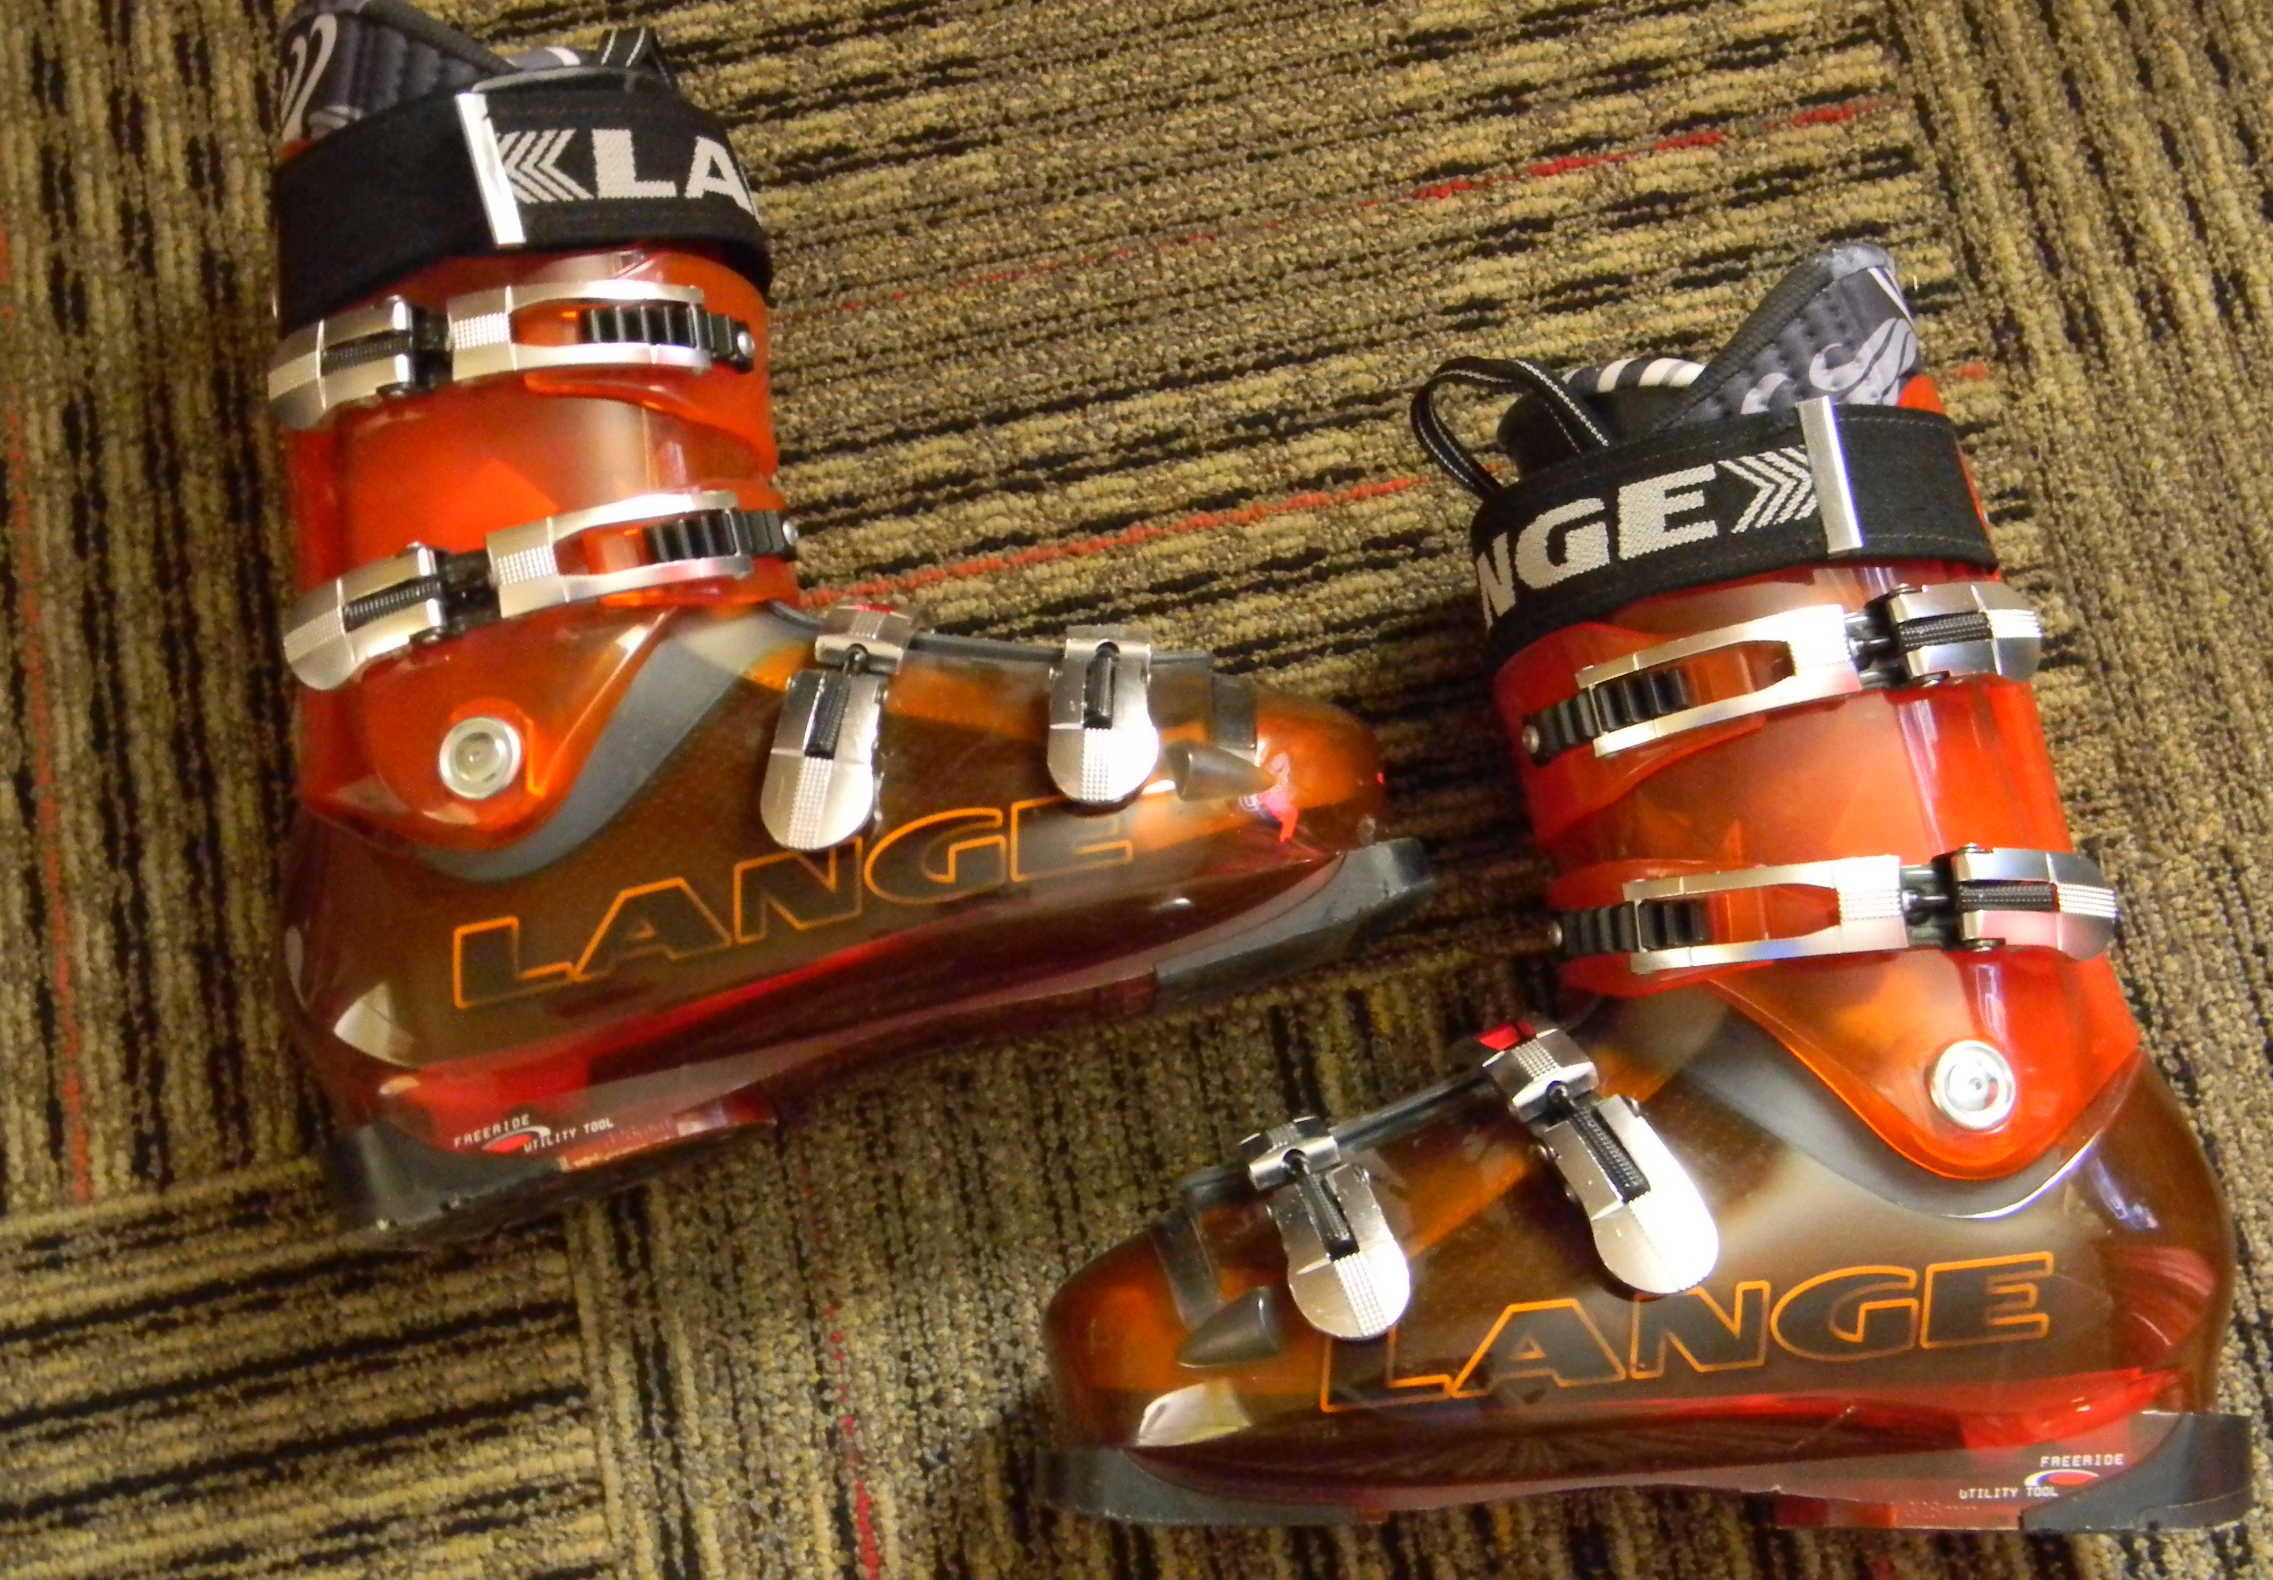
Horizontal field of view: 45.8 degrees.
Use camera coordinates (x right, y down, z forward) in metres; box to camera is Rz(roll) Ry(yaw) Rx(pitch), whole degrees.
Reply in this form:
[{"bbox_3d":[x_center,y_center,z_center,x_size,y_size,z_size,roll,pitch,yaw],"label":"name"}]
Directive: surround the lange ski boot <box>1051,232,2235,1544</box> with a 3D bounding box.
[{"bbox_3d":[0.135,0.019,0.763,0.322,0.128,0.366,0,75,0],"label":"lange ski boot"}]

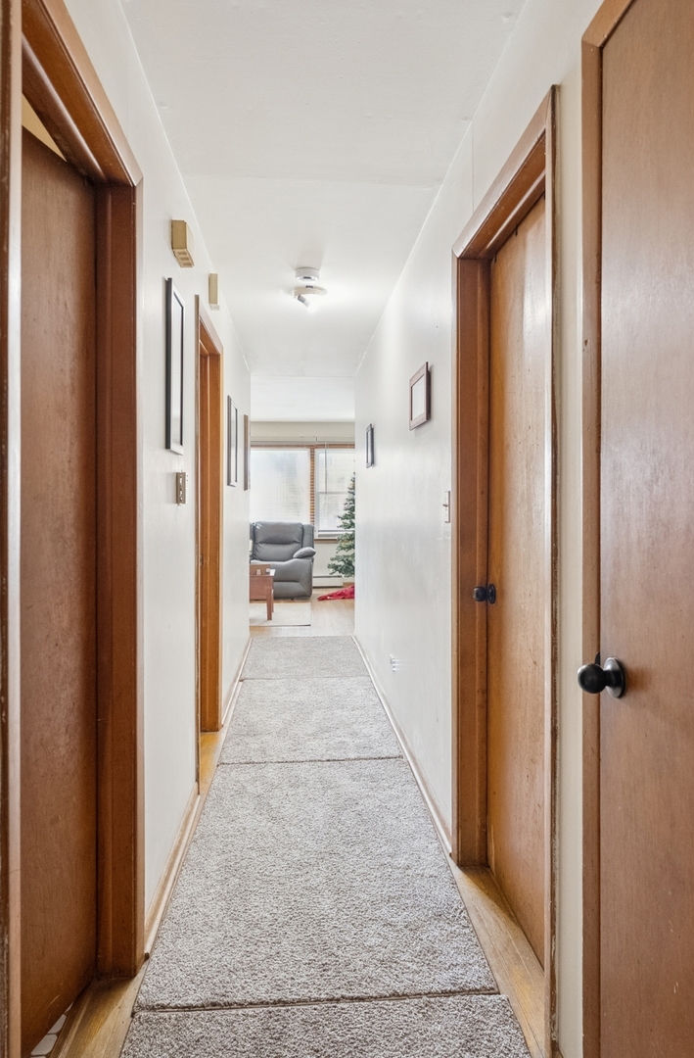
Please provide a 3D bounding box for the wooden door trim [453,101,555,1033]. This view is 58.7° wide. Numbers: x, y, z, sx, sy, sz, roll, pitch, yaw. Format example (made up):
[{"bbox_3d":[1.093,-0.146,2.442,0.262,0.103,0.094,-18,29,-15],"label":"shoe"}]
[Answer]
[{"bbox_3d":[0.457,0.099,1.742,0.120,2.117,0.845,0,1,-5],"label":"wooden door trim"}]

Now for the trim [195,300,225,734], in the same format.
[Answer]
[{"bbox_3d":[-0.714,0.052,3.035,0.120,2.117,0.845,0,1,-5],"label":"trim"}]

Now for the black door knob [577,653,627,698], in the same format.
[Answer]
[{"bbox_3d":[0.437,0.257,1.068,0.066,0.070,0.068,0,1,-5],"label":"black door knob"}]

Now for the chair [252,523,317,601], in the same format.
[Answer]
[{"bbox_3d":[-0.942,0.411,8.500,0.980,1.000,0.950,0,1,2],"label":"chair"}]

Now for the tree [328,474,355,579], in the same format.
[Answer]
[{"bbox_3d":[0.195,-0.060,8.450,1.000,1.900,1.000,0,1,-5],"label":"tree"}]

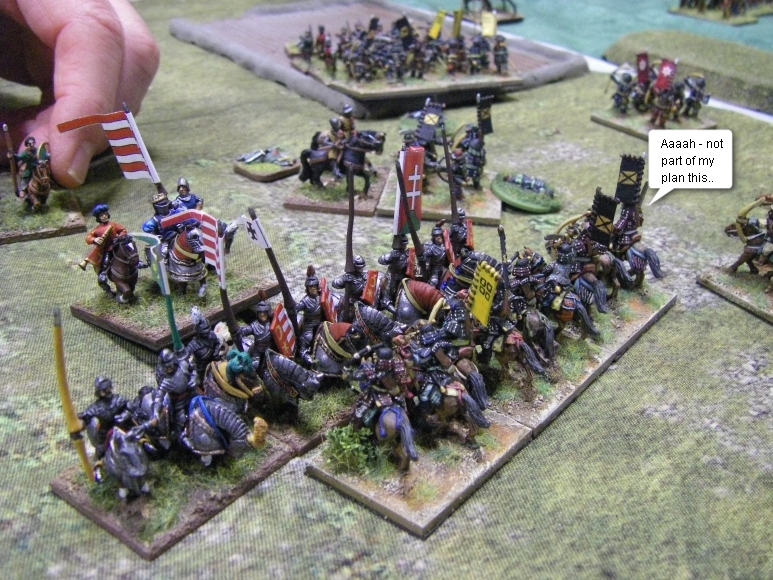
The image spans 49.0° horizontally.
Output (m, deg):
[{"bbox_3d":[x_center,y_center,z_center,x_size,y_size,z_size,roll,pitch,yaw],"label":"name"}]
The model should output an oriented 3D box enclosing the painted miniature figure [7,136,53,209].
[{"bbox_3d":[-0.134,-0.046,0.318,0.015,0.026,0.021,-16,31,-26],"label":"painted miniature figure"}]

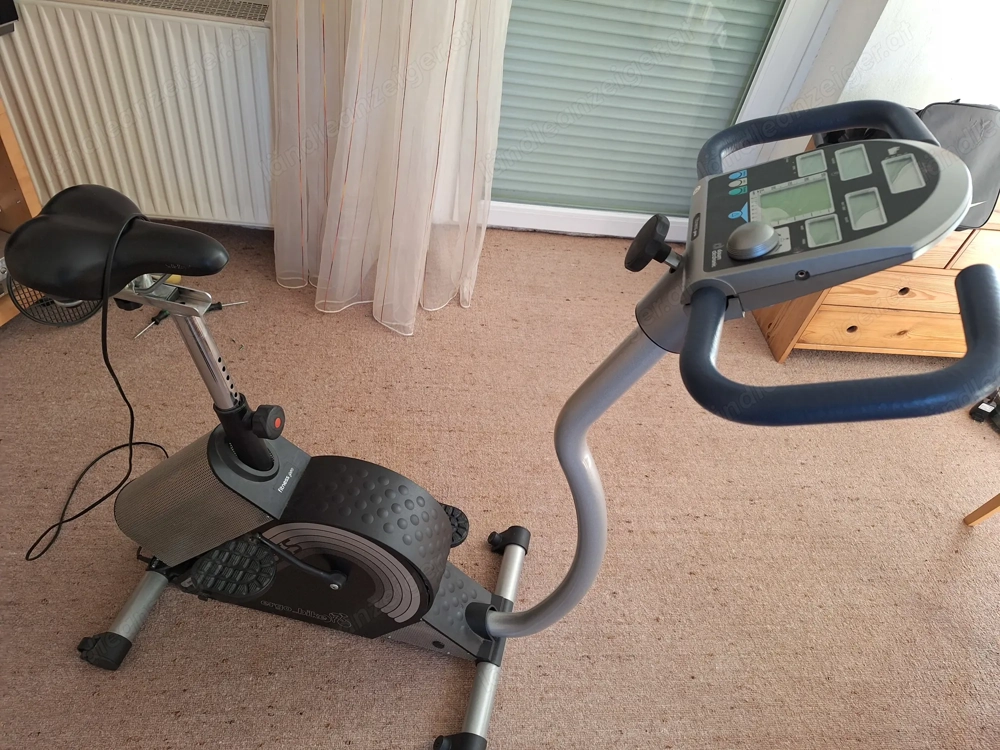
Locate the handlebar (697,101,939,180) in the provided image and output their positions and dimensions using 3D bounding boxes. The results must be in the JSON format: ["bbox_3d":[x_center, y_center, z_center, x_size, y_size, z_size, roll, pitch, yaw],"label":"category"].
[{"bbox_3d":[0.369,-0.285,0.810,0.246,0.044,0.179,-7,33,20],"label":"handlebar"}]

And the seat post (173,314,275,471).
[{"bbox_3d":[-0.448,0.037,1.092,0.059,0.350,0.055,6,44,11],"label":"seat post"}]

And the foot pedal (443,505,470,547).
[{"bbox_3d":[-0.138,0.333,1.471,0.133,0.030,0.102,14,44,1],"label":"foot pedal"}]

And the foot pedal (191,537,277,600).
[{"bbox_3d":[-0.452,0.340,1.147,0.133,0.030,0.102,14,44,1],"label":"foot pedal"}]

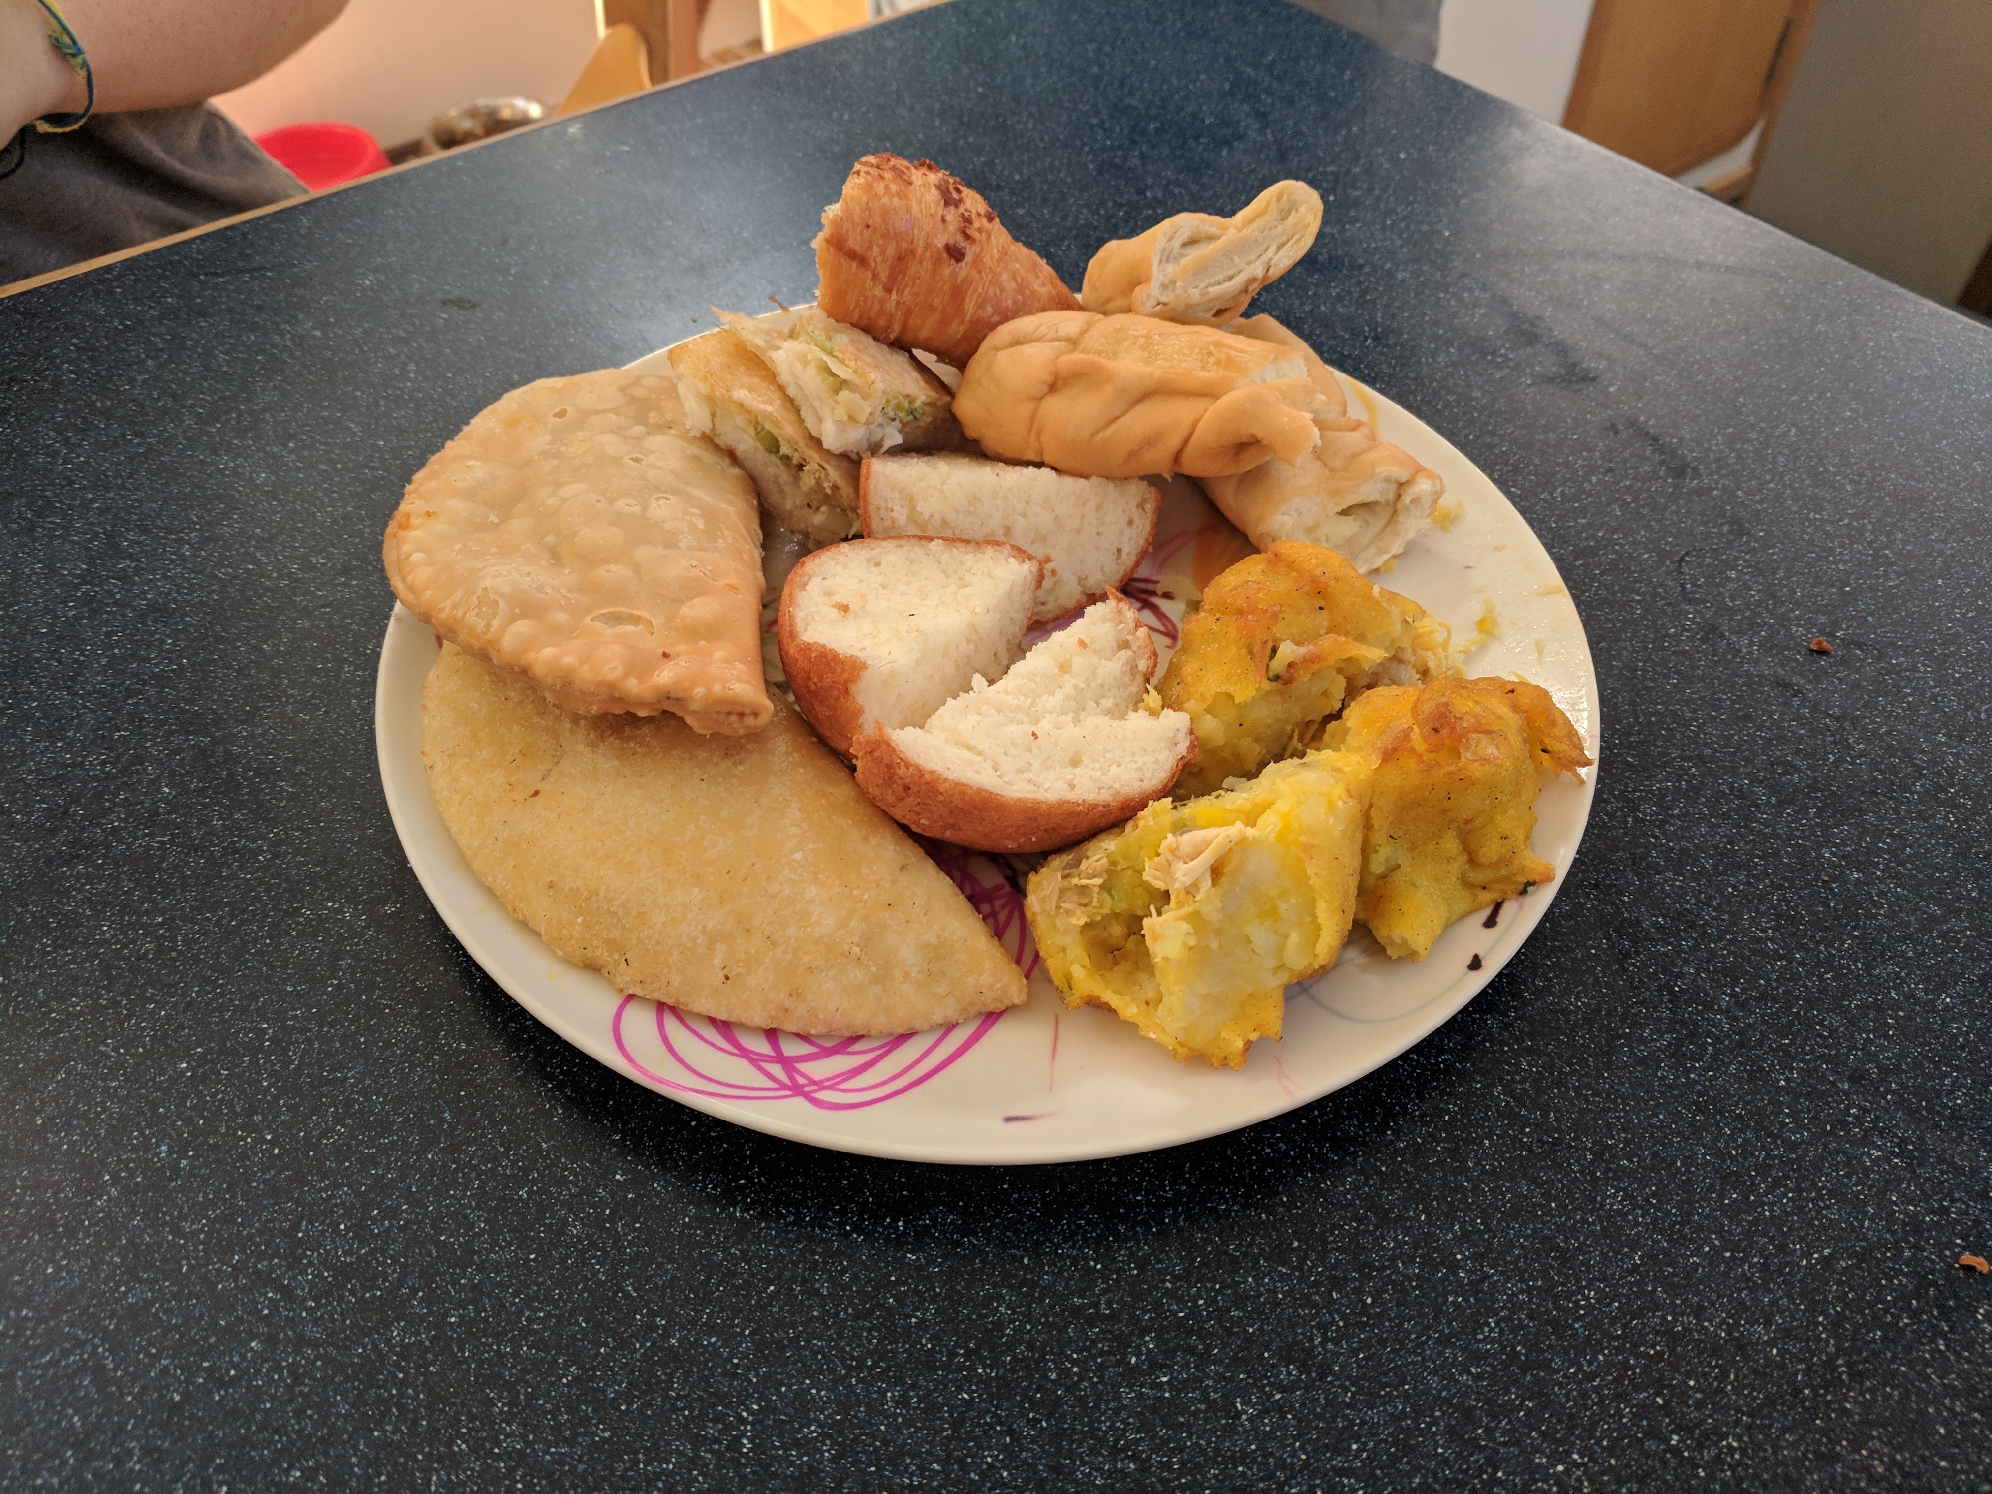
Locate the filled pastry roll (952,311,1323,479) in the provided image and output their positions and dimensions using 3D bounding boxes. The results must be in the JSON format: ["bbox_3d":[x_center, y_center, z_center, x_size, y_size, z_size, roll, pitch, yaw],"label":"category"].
[{"bbox_3d":[0.033,-0.080,0.345,0.088,0.039,0.043,6,49,4],"label":"filled pastry roll"}]

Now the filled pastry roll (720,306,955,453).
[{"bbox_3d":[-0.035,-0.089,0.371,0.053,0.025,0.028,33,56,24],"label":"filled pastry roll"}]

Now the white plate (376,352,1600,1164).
[{"bbox_3d":[-0.001,-0.023,0.337,0.260,0.020,0.260,1,49,-1],"label":"white plate"}]

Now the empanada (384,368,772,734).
[{"bbox_3d":[-0.087,-0.048,0.322,0.074,0.031,0.113,-13,51,-12],"label":"empanada"}]

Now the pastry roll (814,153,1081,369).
[{"bbox_3d":[-0.012,-0.123,0.386,0.074,0.046,0.048,13,50,10],"label":"pastry roll"}]

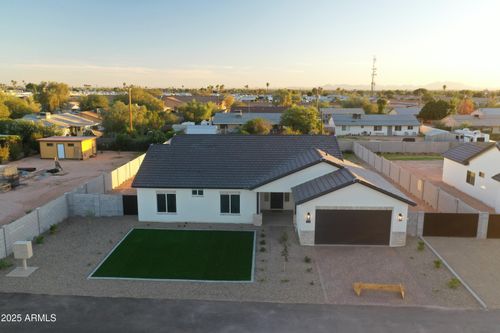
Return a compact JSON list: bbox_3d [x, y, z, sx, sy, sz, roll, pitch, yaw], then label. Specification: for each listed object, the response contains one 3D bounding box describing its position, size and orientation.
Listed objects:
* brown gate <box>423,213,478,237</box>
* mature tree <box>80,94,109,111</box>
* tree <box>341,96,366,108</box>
[{"bbox_3d":[13.764,4.025,26.532,3.680,1.720,0.100,1,11,2],"label":"brown gate"},{"bbox_3d":[-45.395,-16.811,114.284,8.170,8.280,8.170,0,11,2],"label":"mature tree"},{"bbox_3d":[36.876,-21.099,138.528,8.910,6.878,8.464,1,11,2],"label":"tree"}]

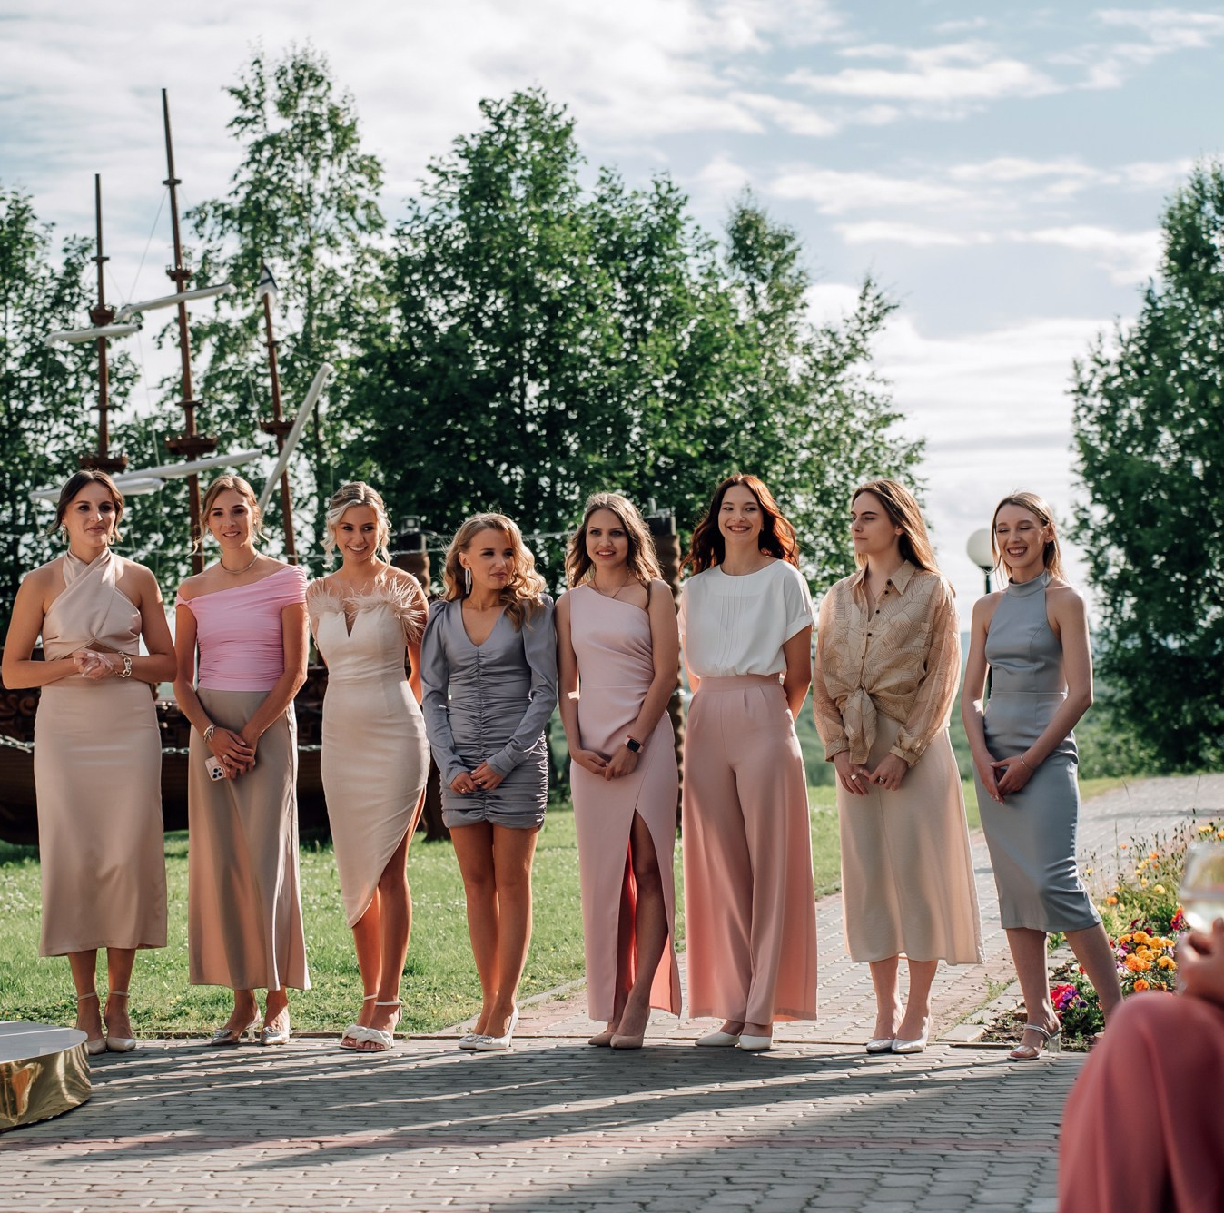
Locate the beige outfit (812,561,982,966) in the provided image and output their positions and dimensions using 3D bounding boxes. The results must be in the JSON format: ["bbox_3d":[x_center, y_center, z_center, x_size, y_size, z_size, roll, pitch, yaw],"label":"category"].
[{"bbox_3d":[0.873,0.476,11.620,0.500,1.231,0.340,0,-1,29],"label":"beige outfit"}]

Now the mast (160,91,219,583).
[{"bbox_3d":[-2.748,-1.472,24.400,0.360,3.750,0.360,-4,-1,-17],"label":"mast"}]

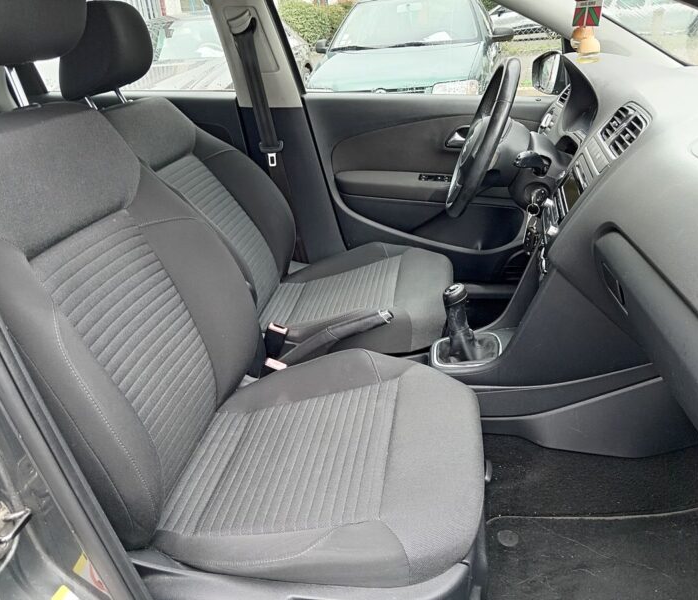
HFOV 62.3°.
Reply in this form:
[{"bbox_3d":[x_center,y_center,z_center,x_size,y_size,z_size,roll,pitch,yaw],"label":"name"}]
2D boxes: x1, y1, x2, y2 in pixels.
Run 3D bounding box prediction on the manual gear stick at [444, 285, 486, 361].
[{"bbox_3d":[0.232,0.048,1.154,0.078,0.148,0.078,-4,22,9],"label":"manual gear stick"}]

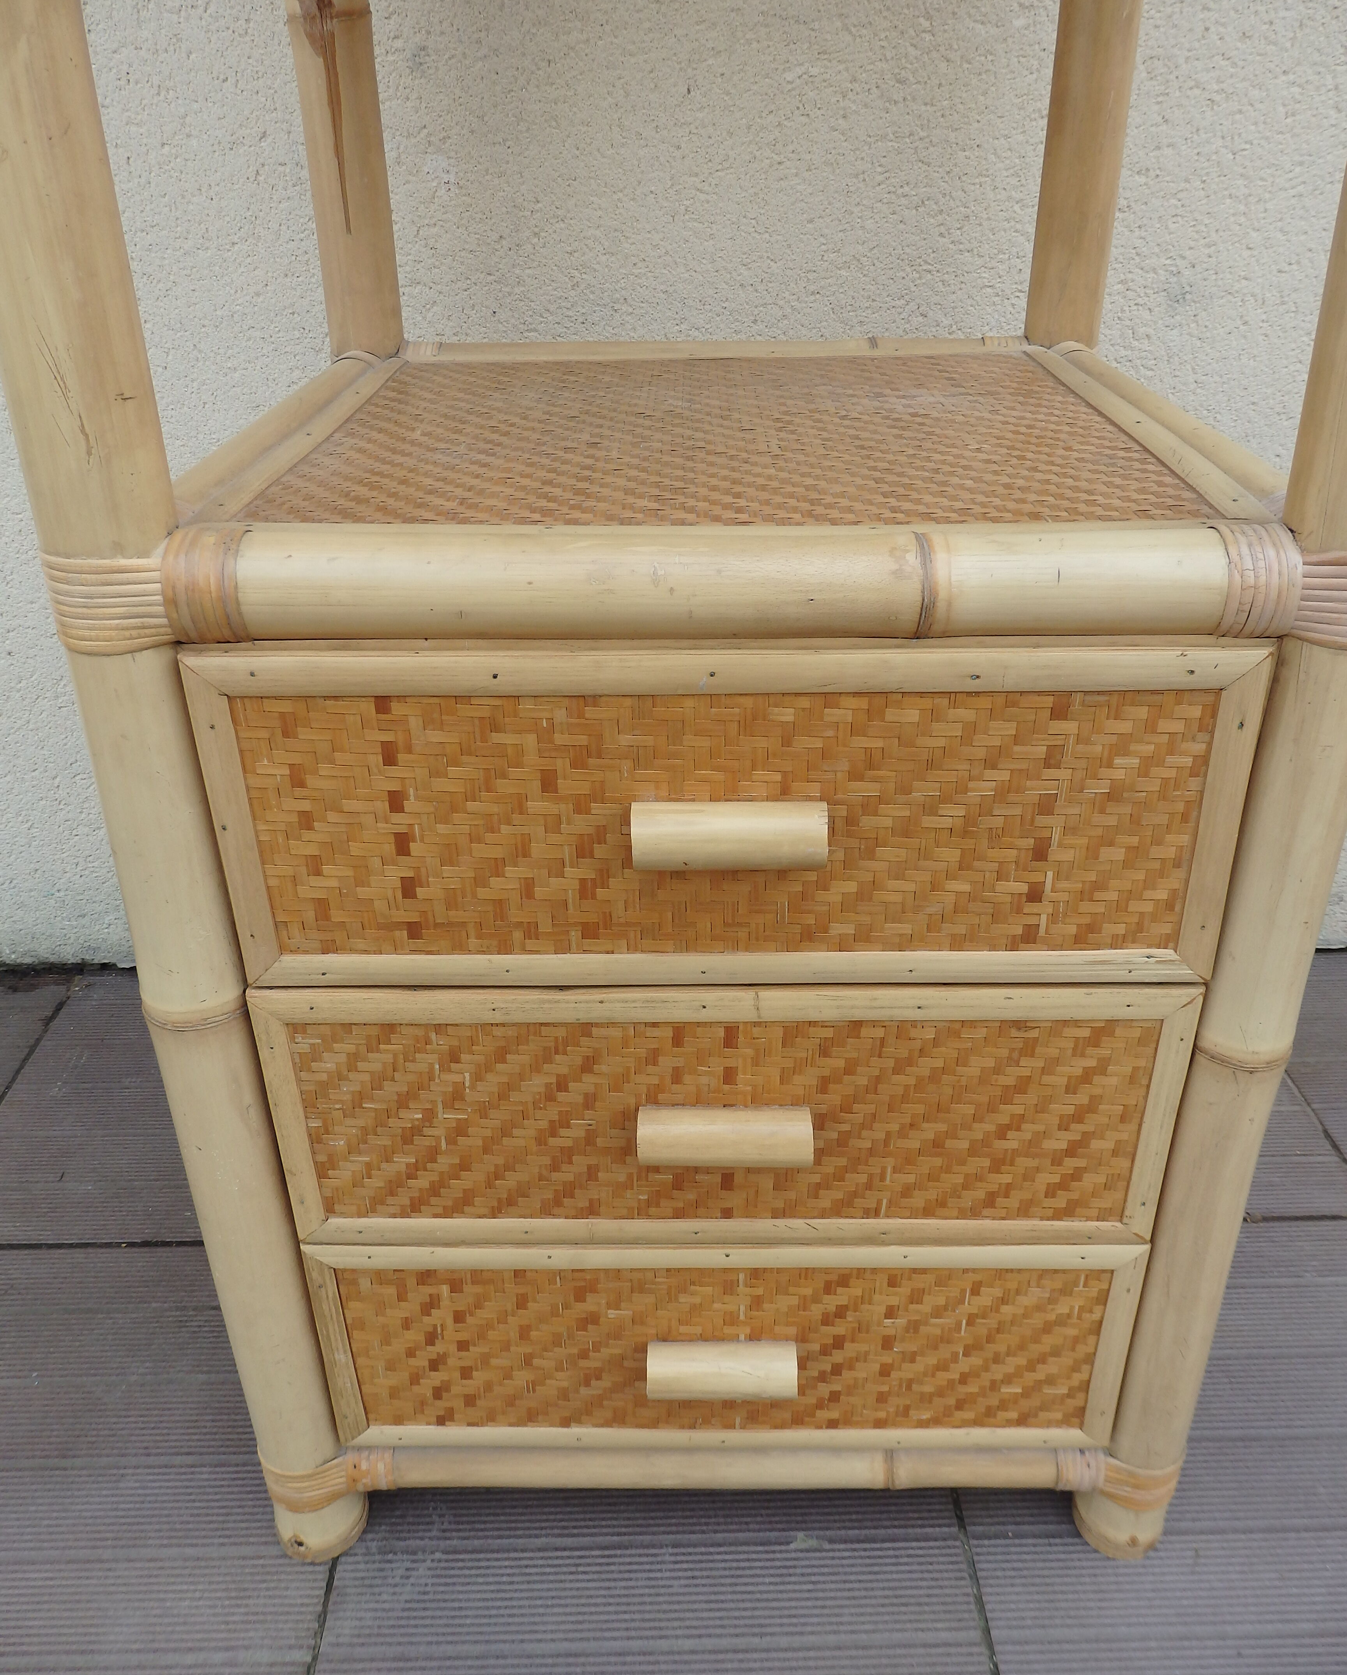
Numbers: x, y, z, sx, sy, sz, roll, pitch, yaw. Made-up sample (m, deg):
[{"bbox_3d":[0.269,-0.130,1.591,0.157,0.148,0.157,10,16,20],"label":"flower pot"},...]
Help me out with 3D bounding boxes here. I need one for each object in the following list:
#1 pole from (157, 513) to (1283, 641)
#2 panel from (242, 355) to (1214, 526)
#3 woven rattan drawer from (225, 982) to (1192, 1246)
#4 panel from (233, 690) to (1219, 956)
[{"bbox_3d":[0.017,-0.089,0.440,0.372,0.042,0.042,0,29,1],"label":"pole"},{"bbox_3d":[0.021,-0.201,0.634,0.370,0.013,0.364,0,29,1],"label":"panel"},{"bbox_3d":[0.023,0.054,0.664,0.375,0.135,0.307,0,28,2],"label":"woven rattan drawer"},{"bbox_3d":[0.019,-0.004,0.487,0.351,0.110,0.016,0,29,1],"label":"panel"}]

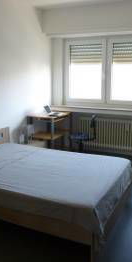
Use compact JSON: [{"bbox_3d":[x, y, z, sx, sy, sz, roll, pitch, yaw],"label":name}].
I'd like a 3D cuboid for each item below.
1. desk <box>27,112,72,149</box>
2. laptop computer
[{"bbox_3d":[-0.312,0.085,4.814,0.577,0.821,0.740,6,13,24],"label":"desk"},{"bbox_3d":[-0.213,-0.347,4.512,0.289,0.148,0.296,6,13,24],"label":"laptop computer"}]

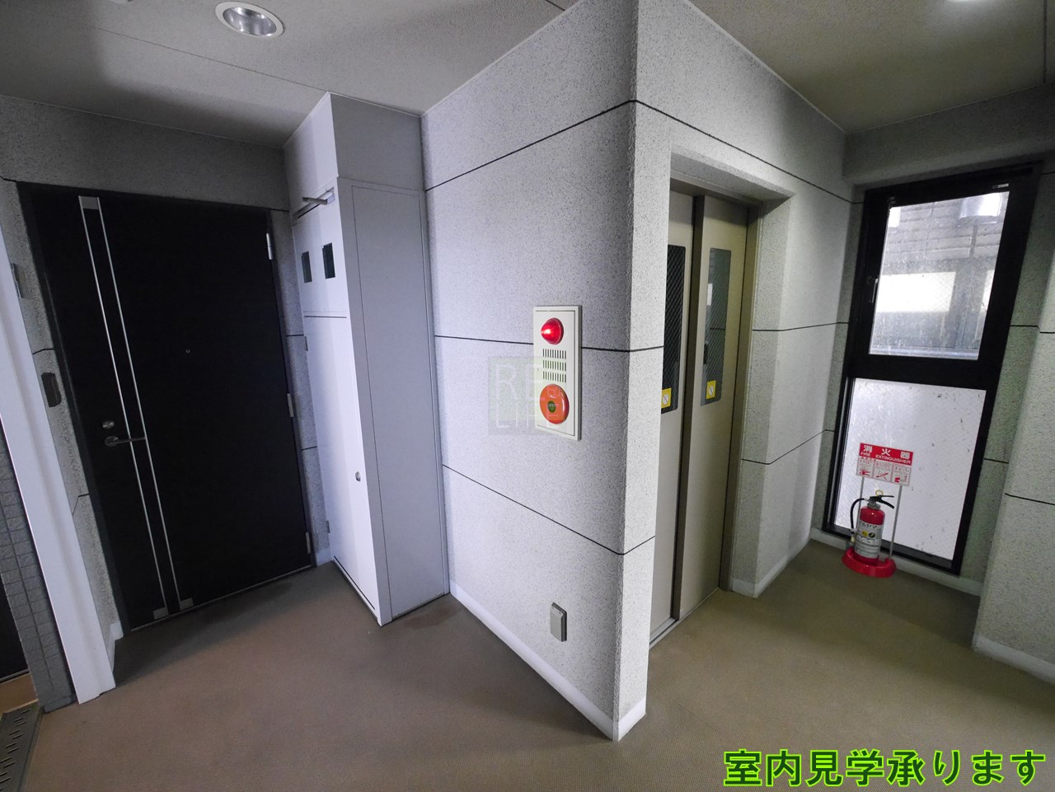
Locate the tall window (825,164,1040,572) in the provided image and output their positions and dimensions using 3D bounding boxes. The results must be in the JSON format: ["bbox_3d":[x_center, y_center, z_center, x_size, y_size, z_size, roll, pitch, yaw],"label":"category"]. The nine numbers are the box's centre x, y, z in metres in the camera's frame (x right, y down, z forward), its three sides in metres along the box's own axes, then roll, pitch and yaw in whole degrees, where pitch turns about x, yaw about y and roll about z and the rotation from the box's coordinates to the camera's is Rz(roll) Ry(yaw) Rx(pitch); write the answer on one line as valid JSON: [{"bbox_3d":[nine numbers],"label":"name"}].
[{"bbox_3d":[2.215,-0.094,2.456,0.091,2.139,0.661,-11,15,-39],"label":"tall window"}]

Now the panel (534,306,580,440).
[{"bbox_3d":[0.087,-0.085,1.553,0.070,0.473,0.229,-11,15,-39],"label":"panel"}]

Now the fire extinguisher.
[{"bbox_3d":[2.084,0.811,2.577,0.197,0.514,0.246,-11,15,-39],"label":"fire extinguisher"}]

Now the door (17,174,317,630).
[{"bbox_3d":[-1.777,0.108,2.307,0.880,2.146,0.080,-11,15,-39],"label":"door"}]

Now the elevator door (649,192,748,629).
[{"bbox_3d":[0.759,0.156,2.056,0.818,2.054,0.093,-11,15,-39],"label":"elevator door"}]

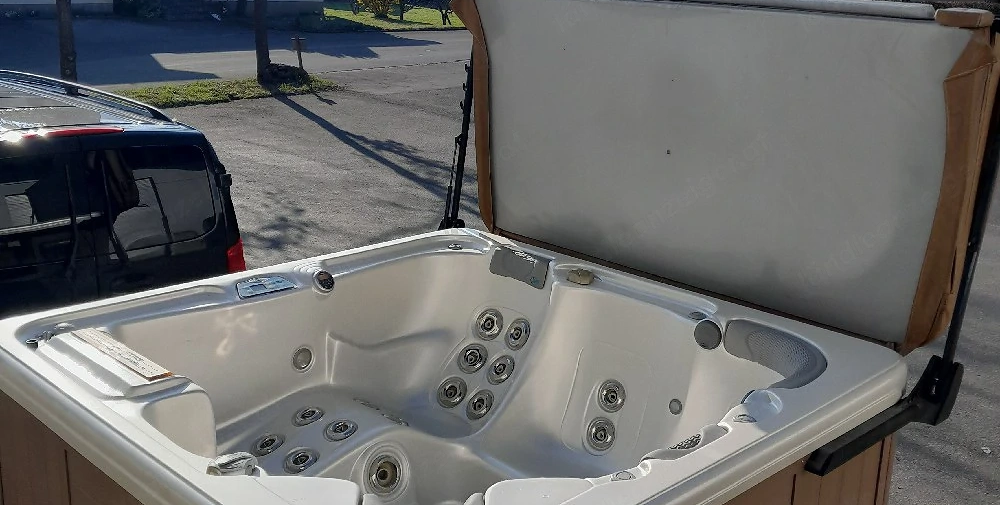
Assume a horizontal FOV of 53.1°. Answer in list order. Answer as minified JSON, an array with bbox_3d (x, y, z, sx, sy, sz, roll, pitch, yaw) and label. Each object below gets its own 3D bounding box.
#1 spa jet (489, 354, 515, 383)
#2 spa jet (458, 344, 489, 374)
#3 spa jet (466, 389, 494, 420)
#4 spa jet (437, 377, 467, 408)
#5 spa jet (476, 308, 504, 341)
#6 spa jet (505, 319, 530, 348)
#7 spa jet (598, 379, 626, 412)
[{"bbox_3d":[0.002,0.447,3.820,0.130,0.130,0.040,21,-20,50],"label":"spa jet"},{"bbox_3d":[-0.109,0.416,3.925,0.130,0.130,0.040,13,-22,36],"label":"spa jet"},{"bbox_3d":[-0.075,0.577,3.784,0.130,0.130,0.040,21,-19,51],"label":"spa jet"},{"bbox_3d":[-0.187,0.544,3.890,0.130,0.130,0.040,14,-26,37],"label":"spa jet"},{"bbox_3d":[-0.042,0.286,3.958,0.130,0.130,0.040,14,-11,37],"label":"spa jet"},{"bbox_3d":[0.067,0.313,3.854,0.040,0.130,0.130,25,-4,-41],"label":"spa jet"},{"bbox_3d":[0.406,0.525,3.655,0.130,0.130,0.040,15,2,41],"label":"spa jet"}]

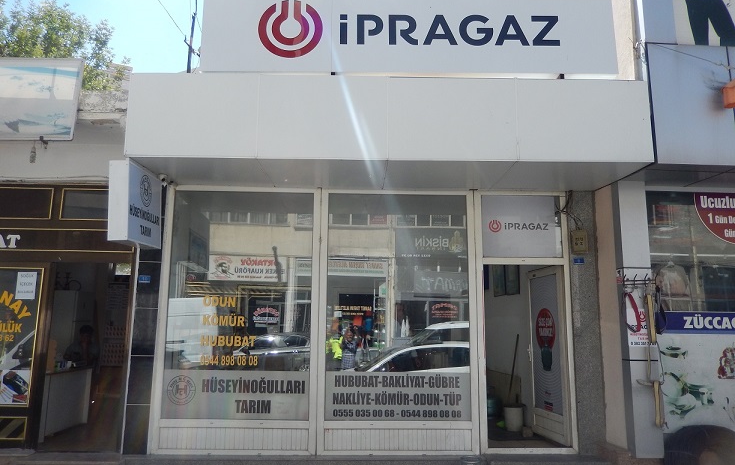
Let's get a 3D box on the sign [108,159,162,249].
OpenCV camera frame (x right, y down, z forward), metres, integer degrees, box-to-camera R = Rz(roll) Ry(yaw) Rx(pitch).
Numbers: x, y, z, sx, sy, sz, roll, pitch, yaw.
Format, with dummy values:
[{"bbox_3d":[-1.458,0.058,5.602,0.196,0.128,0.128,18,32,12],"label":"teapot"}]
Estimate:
[{"bbox_3d":[-2.240,-0.237,5.193,0.186,0.724,0.723,0,-9,-1],"label":"sign"}]

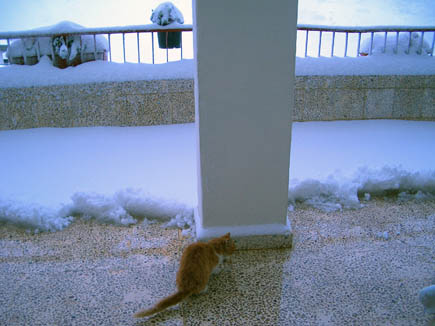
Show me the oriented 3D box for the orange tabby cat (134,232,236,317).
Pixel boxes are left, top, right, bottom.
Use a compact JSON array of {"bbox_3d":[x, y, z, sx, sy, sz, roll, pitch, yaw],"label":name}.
[{"bbox_3d":[-0.118,0.515,2.090,0.220,0.250,0.570,13,26,31],"label":"orange tabby cat"}]

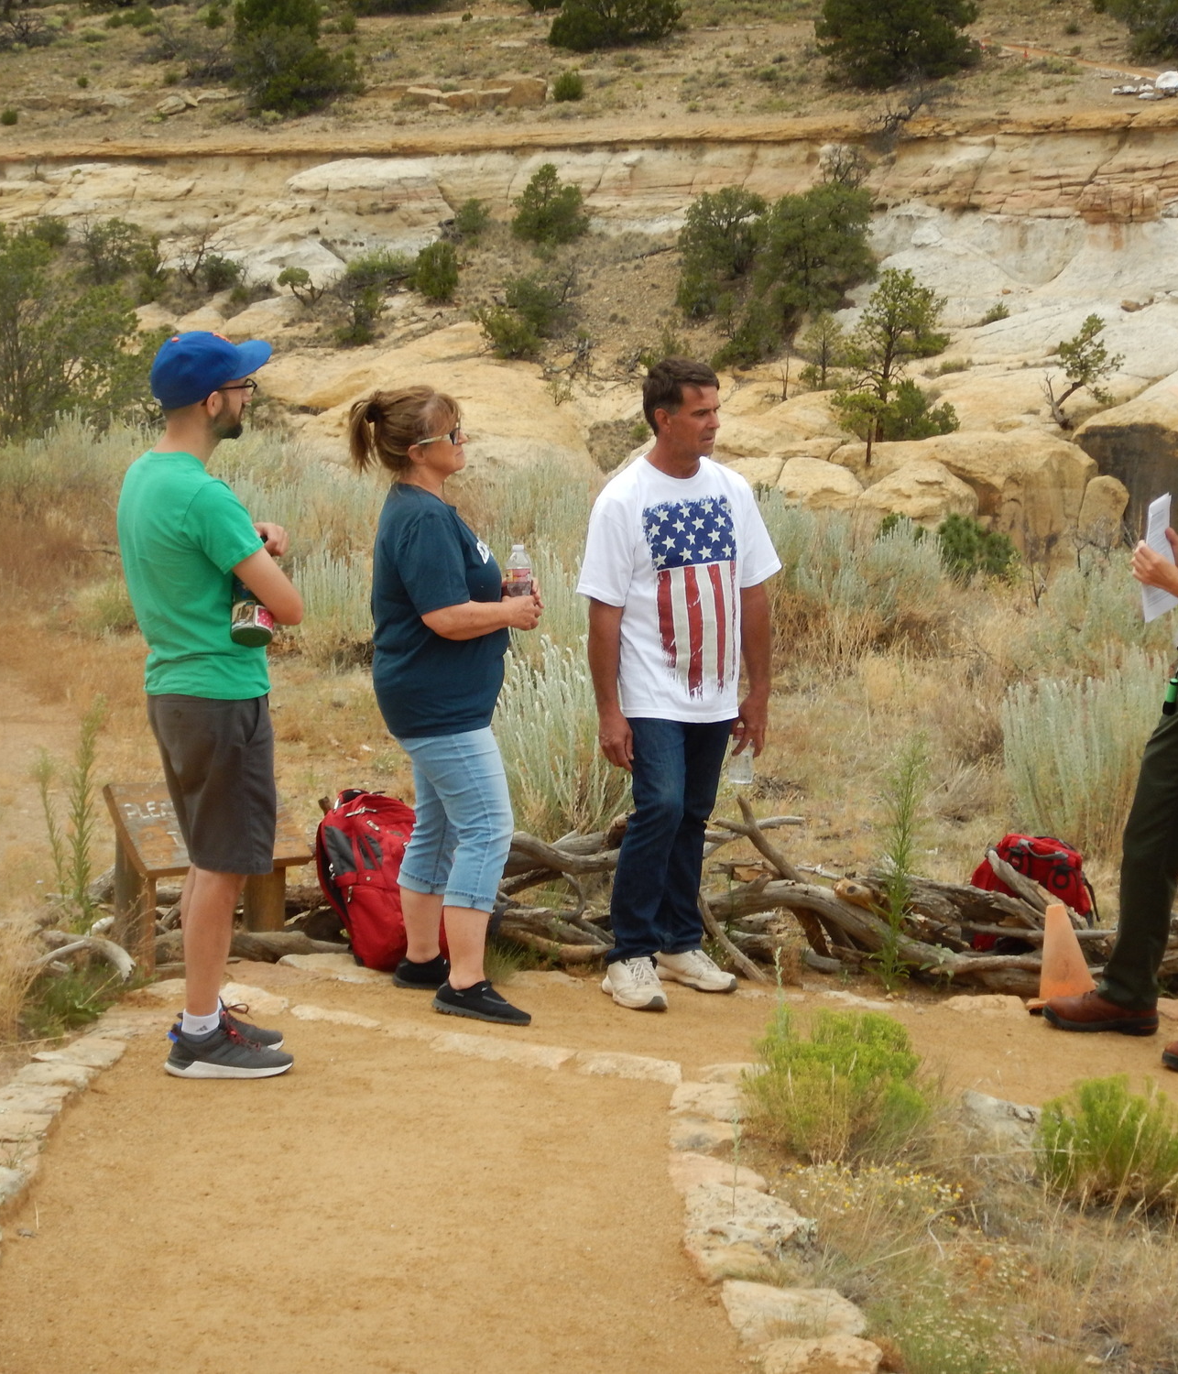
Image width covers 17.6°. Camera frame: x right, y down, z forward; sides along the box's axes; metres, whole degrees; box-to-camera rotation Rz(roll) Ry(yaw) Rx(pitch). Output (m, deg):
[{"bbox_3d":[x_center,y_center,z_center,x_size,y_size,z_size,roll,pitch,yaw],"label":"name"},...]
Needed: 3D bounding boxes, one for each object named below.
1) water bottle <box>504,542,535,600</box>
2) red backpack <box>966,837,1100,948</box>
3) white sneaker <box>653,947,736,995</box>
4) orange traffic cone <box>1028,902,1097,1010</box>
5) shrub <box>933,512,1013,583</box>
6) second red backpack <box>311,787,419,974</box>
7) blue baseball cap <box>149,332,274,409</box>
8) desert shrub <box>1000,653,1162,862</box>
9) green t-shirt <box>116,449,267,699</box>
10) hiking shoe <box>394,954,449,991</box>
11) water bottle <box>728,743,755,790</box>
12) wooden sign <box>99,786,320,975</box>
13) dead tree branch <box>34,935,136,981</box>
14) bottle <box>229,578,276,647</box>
[{"bbox_3d":[-0.191,-0.290,10.380,0.066,0.200,0.066,0,4,0],"label":"water bottle"},{"bbox_3d":[1.324,0.629,11.350,0.350,0.370,0.240,9,-12,6],"label":"red backpack"},{"bbox_3d":[0.305,0.807,10.820,0.115,0.125,0.305,-4,5,-43],"label":"white sneaker"},{"bbox_3d":[1.295,0.736,10.450,0.220,0.280,0.220,-7,4,0],"label":"orange traffic cone"},{"bbox_3d":[3.883,-1.410,38.500,0.840,0.730,0.720,0,4,0],"label":"shrub"},{"bbox_3d":[-0.571,0.558,11.050,0.320,0.500,0.260,-6,-5,-40],"label":"second red backpack"},{"bbox_3d":[-0.920,-0.770,9.300,0.285,0.145,0.185,-23,2,-13],"label":"blue baseball cap"},{"bbox_3d":[1.811,0.243,13.600,0.680,0.750,0.620,0,5,0],"label":"desert shrub"},{"bbox_3d":[-0.979,-0.282,9.430,0.330,0.620,0.460,-1,4,-17],"label":"green t-shirt"},{"bbox_3d":[-0.426,0.794,10.650,0.265,0.100,0.100,1,5,18],"label":"hiking shoe"},{"bbox_3d":[0.417,0.178,10.420,0.065,0.195,0.065,0,-7,0],"label":"water bottle"},{"bbox_3d":[-1.122,0.564,11.250,0.570,0.530,0.280,-3,5,-37],"label":"wooden sign"},{"bbox_3d":[-1.446,0.779,10.950,0.290,0.130,0.180,0,5,0],"label":"dead tree branch"},{"bbox_3d":[-0.811,-0.241,9.350,0.098,0.265,0.098,6,-25,0],"label":"bottle"}]

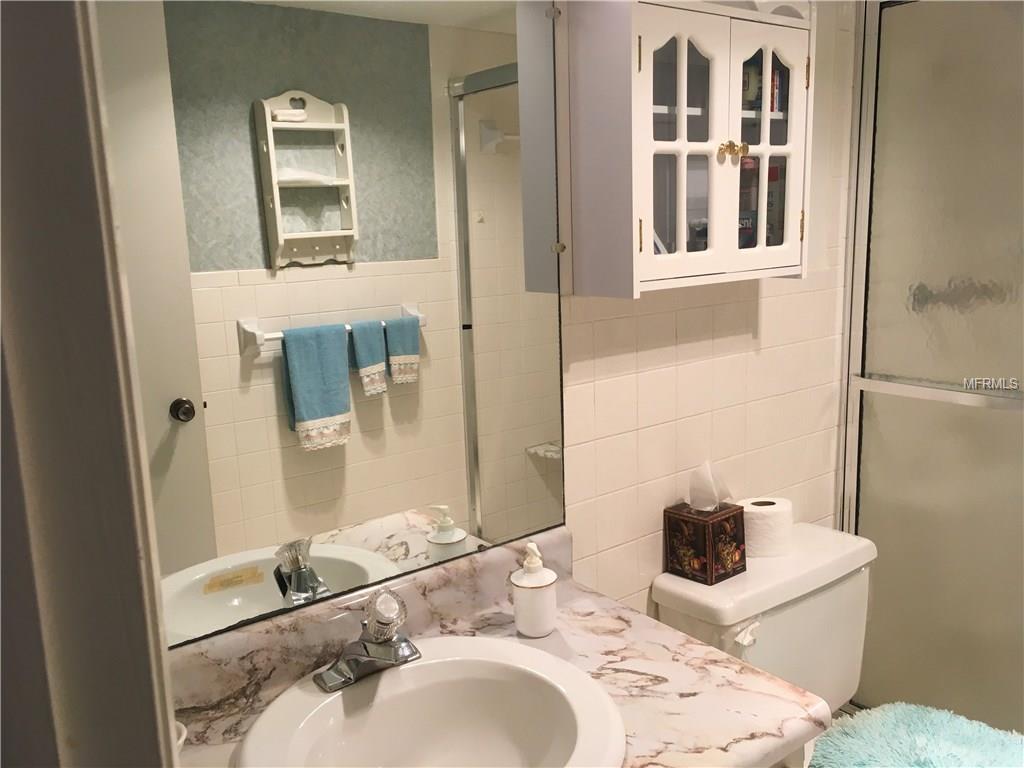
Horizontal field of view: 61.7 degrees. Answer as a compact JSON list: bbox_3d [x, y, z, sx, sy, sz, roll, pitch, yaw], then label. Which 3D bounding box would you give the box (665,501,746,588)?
[{"bbox_3d":[0.380,0.307,1.688,0.114,0.130,0.110,-11,14,-40],"label":"box"}]

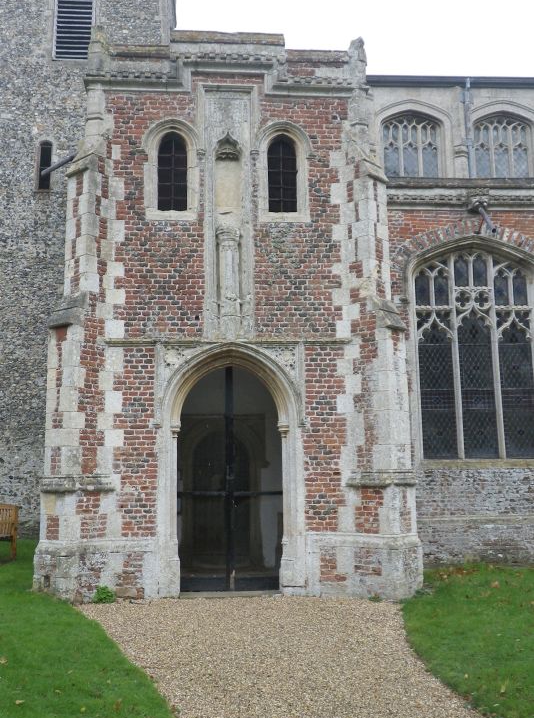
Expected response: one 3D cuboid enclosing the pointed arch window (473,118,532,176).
[{"bbox_3d":[5.720,-5.116,17.114,1.396,1.659,0.220,0,-10,-4],"label":"pointed arch window"}]

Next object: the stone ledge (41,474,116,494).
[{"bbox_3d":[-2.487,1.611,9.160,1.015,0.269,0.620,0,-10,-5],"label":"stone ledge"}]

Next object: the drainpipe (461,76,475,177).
[{"bbox_3d":[4.814,-5.549,16.924,0.270,2.683,0.180,0,-10,-4],"label":"drainpipe"}]

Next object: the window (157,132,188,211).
[{"bbox_3d":[-1.377,-2.738,10.276,0.405,1.207,0.200,0,-10,-5],"label":"window"}]

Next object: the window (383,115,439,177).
[{"bbox_3d":[3.455,-5.093,16.958,1.370,1.696,0.220,0,-10,-4],"label":"window"}]

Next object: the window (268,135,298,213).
[{"bbox_3d":[0.244,-2.744,10.409,0.445,1.223,0.200,0,-10,-5],"label":"window"}]

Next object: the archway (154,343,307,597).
[{"bbox_3d":[-0.490,1.458,9.634,2.073,3.428,0.450,0,-10,-5],"label":"archway"}]

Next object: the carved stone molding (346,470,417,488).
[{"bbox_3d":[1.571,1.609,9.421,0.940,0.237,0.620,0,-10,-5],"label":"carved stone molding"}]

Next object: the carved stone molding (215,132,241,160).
[{"bbox_3d":[-0.575,-3.095,10.270,0.378,0.436,0.220,0,-10,-5],"label":"carved stone molding"}]

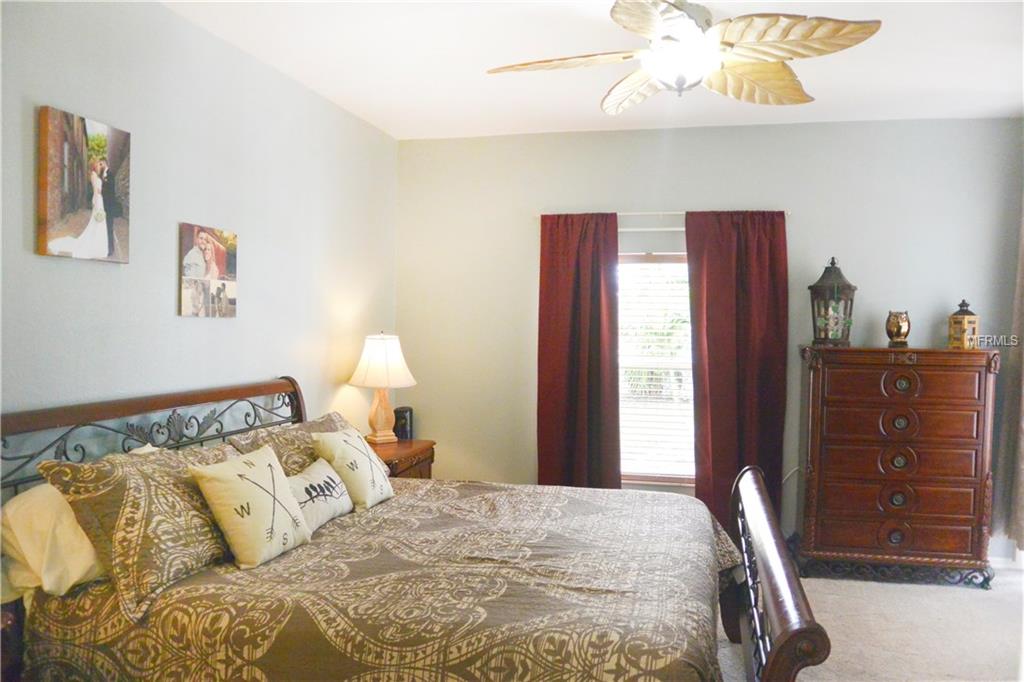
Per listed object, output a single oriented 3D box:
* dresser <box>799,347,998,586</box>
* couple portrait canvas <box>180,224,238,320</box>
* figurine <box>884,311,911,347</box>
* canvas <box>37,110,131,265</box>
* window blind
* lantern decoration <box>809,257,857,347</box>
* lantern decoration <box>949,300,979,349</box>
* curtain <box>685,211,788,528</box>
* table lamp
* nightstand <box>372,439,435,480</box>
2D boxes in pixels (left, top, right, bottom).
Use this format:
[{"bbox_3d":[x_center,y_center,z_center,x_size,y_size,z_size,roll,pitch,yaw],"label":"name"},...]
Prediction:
[{"bbox_3d":[2.329,0.739,4.781,1.060,1.400,0.490,2,2,14],"label":"dresser"},{"bbox_3d":[-1.419,-0.319,3.597,0.024,0.410,0.410,2,2,14],"label":"couple portrait canvas"},{"bbox_3d":[2.395,-0.071,4.751,0.145,0.225,0.130,2,2,14],"label":"figurine"},{"bbox_3d":[-1.581,-0.562,2.865,0.038,0.510,0.400,2,2,14],"label":"canvas"},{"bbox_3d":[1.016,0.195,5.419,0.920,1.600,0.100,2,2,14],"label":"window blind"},{"bbox_3d":[2.021,-0.244,4.847,0.300,0.570,0.280,2,2,14],"label":"lantern decoration"},{"bbox_3d":[2.748,-0.100,4.665,0.150,0.295,0.150,0,2,-31],"label":"lantern decoration"},{"bbox_3d":[1.517,0.196,5.216,0.650,2.140,0.110,2,2,14],"label":"curtain"},{"bbox_3d":[-0.821,0.295,4.959,0.420,0.705,0.420,1,2,0],"label":"table lamp"},{"bbox_3d":[-0.832,1.020,4.824,0.520,0.710,0.750,2,2,14],"label":"nightstand"}]

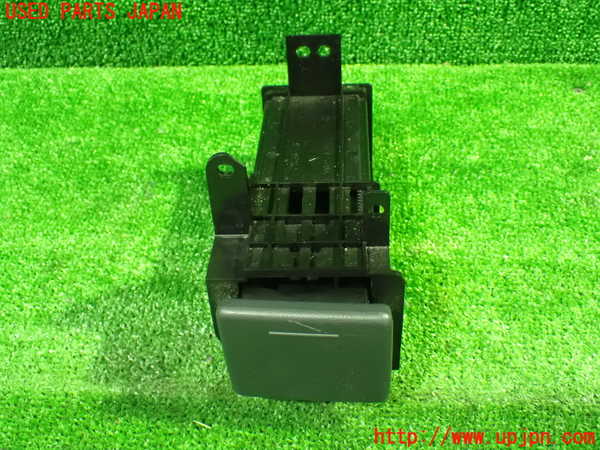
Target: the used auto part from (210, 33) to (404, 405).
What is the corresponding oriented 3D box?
[{"bbox_3d":[0.007,-0.021,0.503,0.121,0.156,0.235,-1,45,4],"label":"used auto part"}]

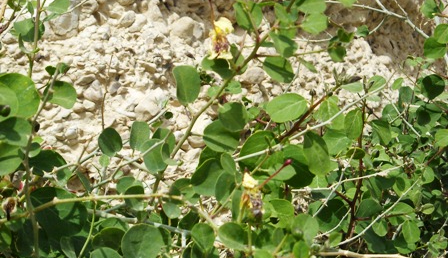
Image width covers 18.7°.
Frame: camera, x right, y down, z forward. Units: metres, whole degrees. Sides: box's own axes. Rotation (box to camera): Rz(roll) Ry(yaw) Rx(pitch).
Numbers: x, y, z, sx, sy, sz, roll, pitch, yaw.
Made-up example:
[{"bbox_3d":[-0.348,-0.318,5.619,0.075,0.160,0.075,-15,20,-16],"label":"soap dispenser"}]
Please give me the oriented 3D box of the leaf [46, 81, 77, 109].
[{"bbox_3d":[-0.154,-0.032,1.290,0.030,0.029,0.008,6,-18,-7],"label":"leaf"}]

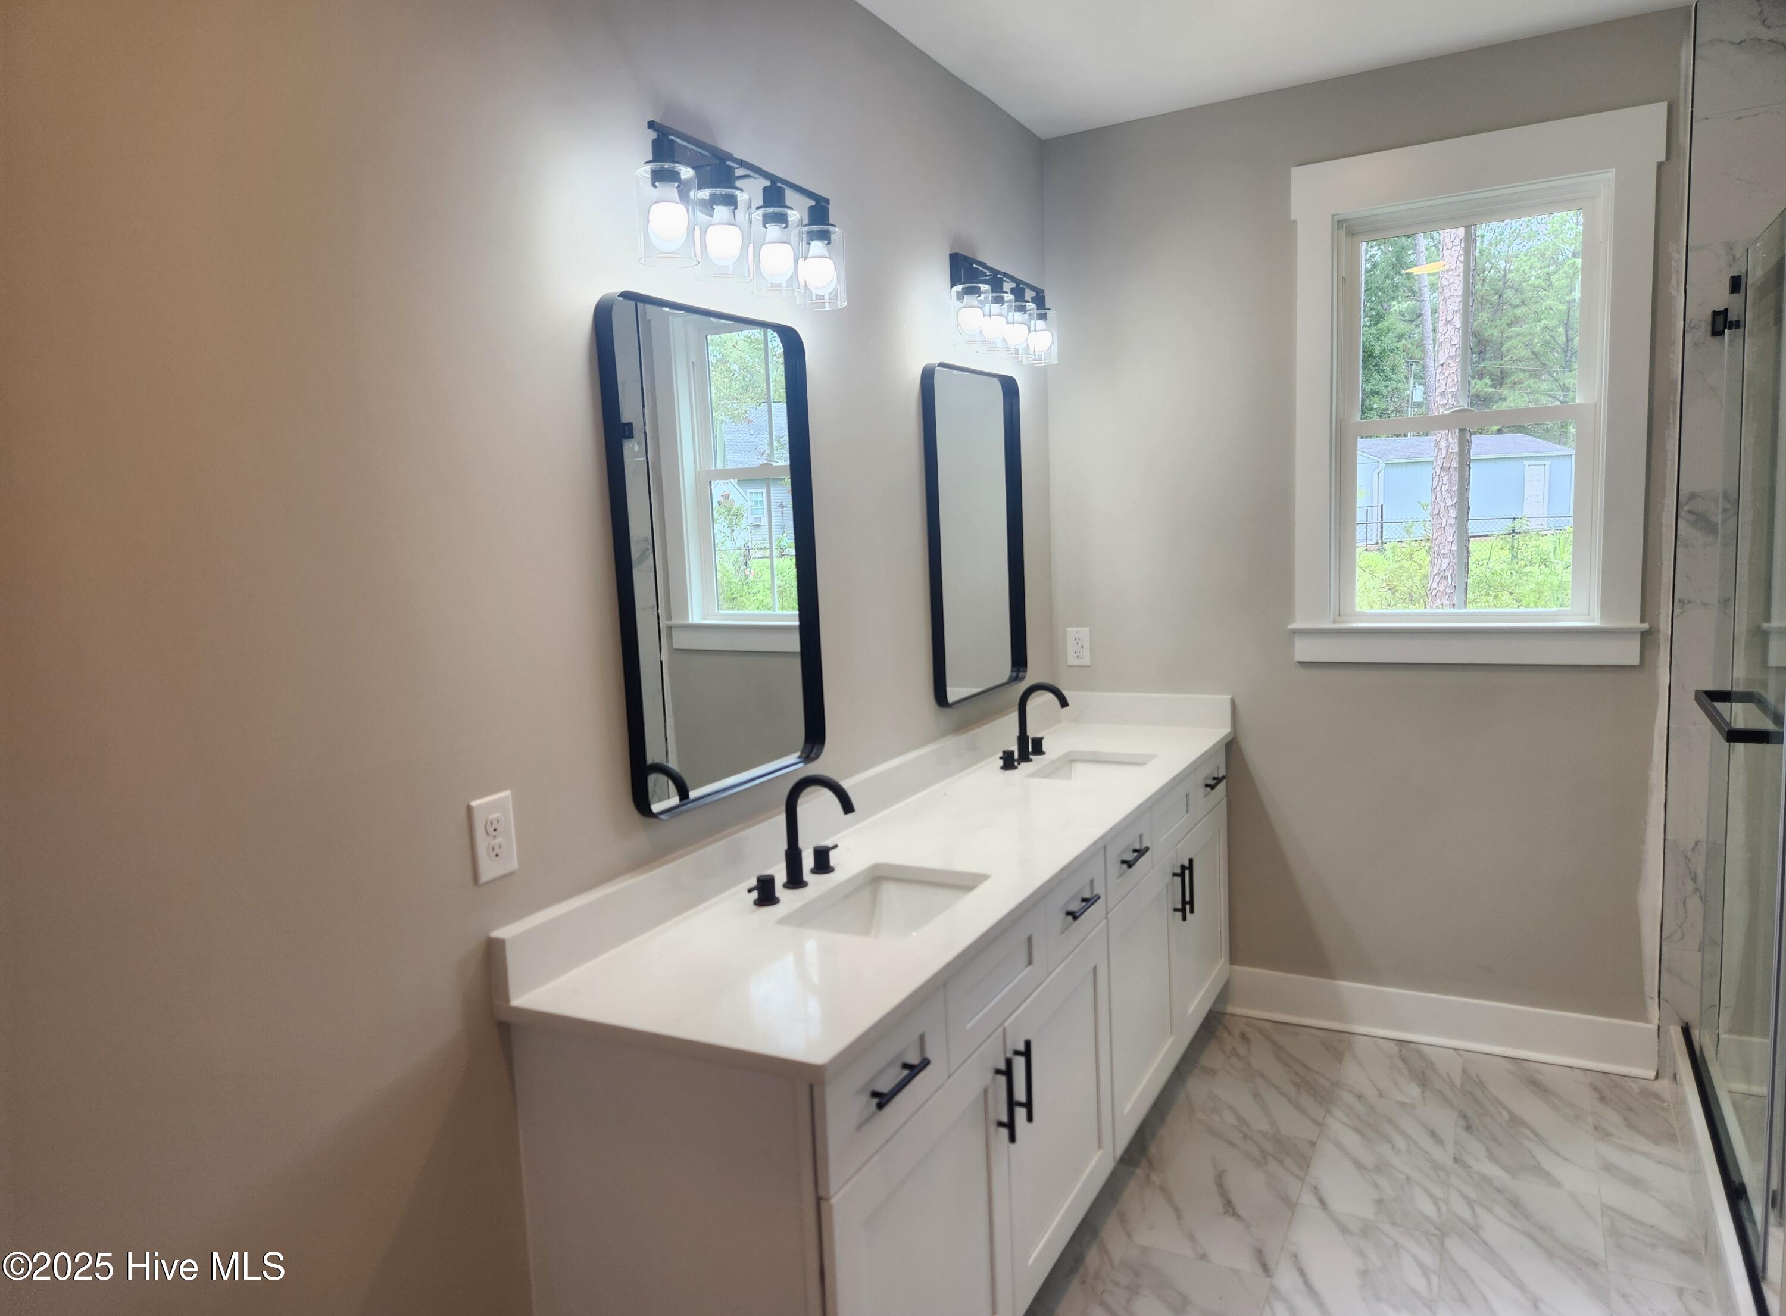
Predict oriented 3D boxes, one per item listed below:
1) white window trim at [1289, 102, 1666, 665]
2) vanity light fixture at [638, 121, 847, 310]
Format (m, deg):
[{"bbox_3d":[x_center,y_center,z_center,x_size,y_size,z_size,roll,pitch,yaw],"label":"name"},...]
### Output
[{"bbox_3d":[1.583,-0.693,3.299,0.911,1.421,0.115,1,8,28],"label":"white window trim"},{"bbox_3d":[-0.286,-0.807,2.149,0.168,0.260,0.580,1,8,28],"label":"vanity light fixture"}]

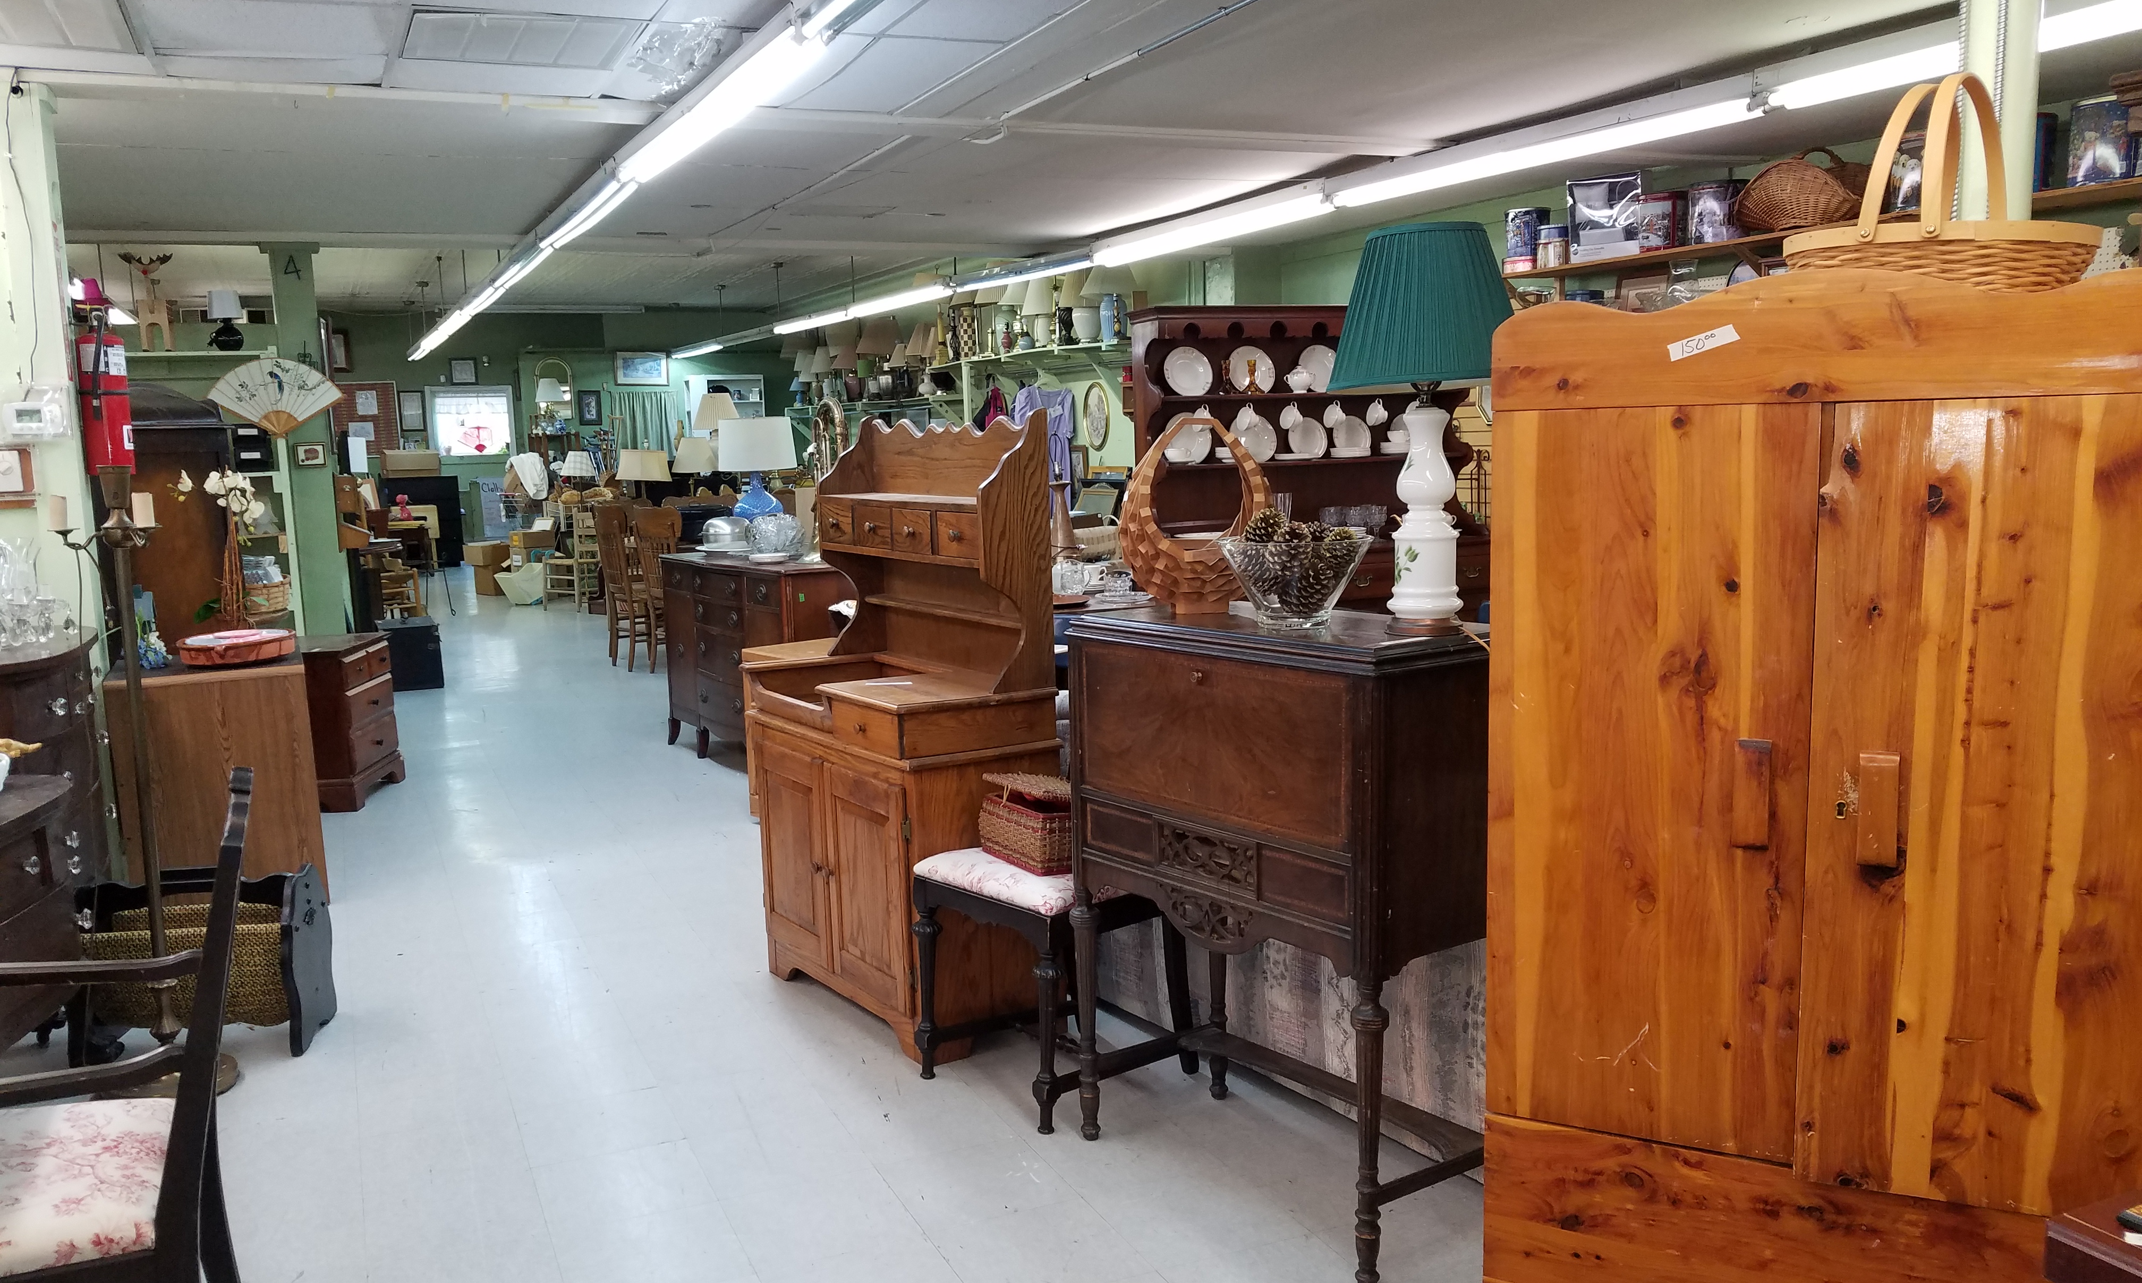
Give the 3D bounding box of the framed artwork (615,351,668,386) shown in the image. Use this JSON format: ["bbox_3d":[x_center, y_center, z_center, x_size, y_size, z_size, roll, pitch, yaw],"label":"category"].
[{"bbox_3d":[-5.575,-3.556,20.917,0.690,0.440,0.040,-5,8,-24],"label":"framed artwork"}]

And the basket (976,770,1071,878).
[{"bbox_3d":[-0.039,0.369,3.387,0.200,0.165,0.250,-7,9,-33],"label":"basket"}]

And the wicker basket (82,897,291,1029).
[{"bbox_3d":[-2.110,0.797,3.913,0.460,0.265,0.210,-2,8,-5],"label":"wicker basket"}]

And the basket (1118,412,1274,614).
[{"bbox_3d":[0.251,-0.257,3.174,0.310,0.394,0.240,-2,8,0],"label":"basket"}]

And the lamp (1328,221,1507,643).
[{"bbox_3d":[0.605,-0.359,2.745,0.340,0.685,0.340,-2,8,0],"label":"lamp"}]

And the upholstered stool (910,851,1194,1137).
[{"bbox_3d":[-0.033,0.723,3.540,0.460,0.486,0.430,-9,10,-42],"label":"upholstered stool"}]

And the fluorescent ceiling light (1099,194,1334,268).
[{"bbox_3d":[0.709,-2.220,8.727,0.120,0.090,2.440,-5,8,-25],"label":"fluorescent ceiling light"}]

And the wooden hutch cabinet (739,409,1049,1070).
[{"bbox_3d":[-0.439,0.186,3.998,0.425,1.448,0.860,-7,9,-34],"label":"wooden hutch cabinet"}]

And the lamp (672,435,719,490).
[{"bbox_3d":[-2.836,-1.213,12.143,0.330,0.637,0.330,-8,10,-42],"label":"lamp"}]

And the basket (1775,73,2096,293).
[{"bbox_3d":[1.123,-0.560,2.078,0.410,0.342,0.360,5,10,40],"label":"basket"}]

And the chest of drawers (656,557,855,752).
[{"bbox_3d":[-1.262,0.088,7.004,0.520,0.900,1.400,-7,9,-33],"label":"chest of drawers"}]

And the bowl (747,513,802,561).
[{"bbox_3d":[-1.316,-0.465,7.150,0.240,0.195,0.240,-2,8,0],"label":"bowl"}]

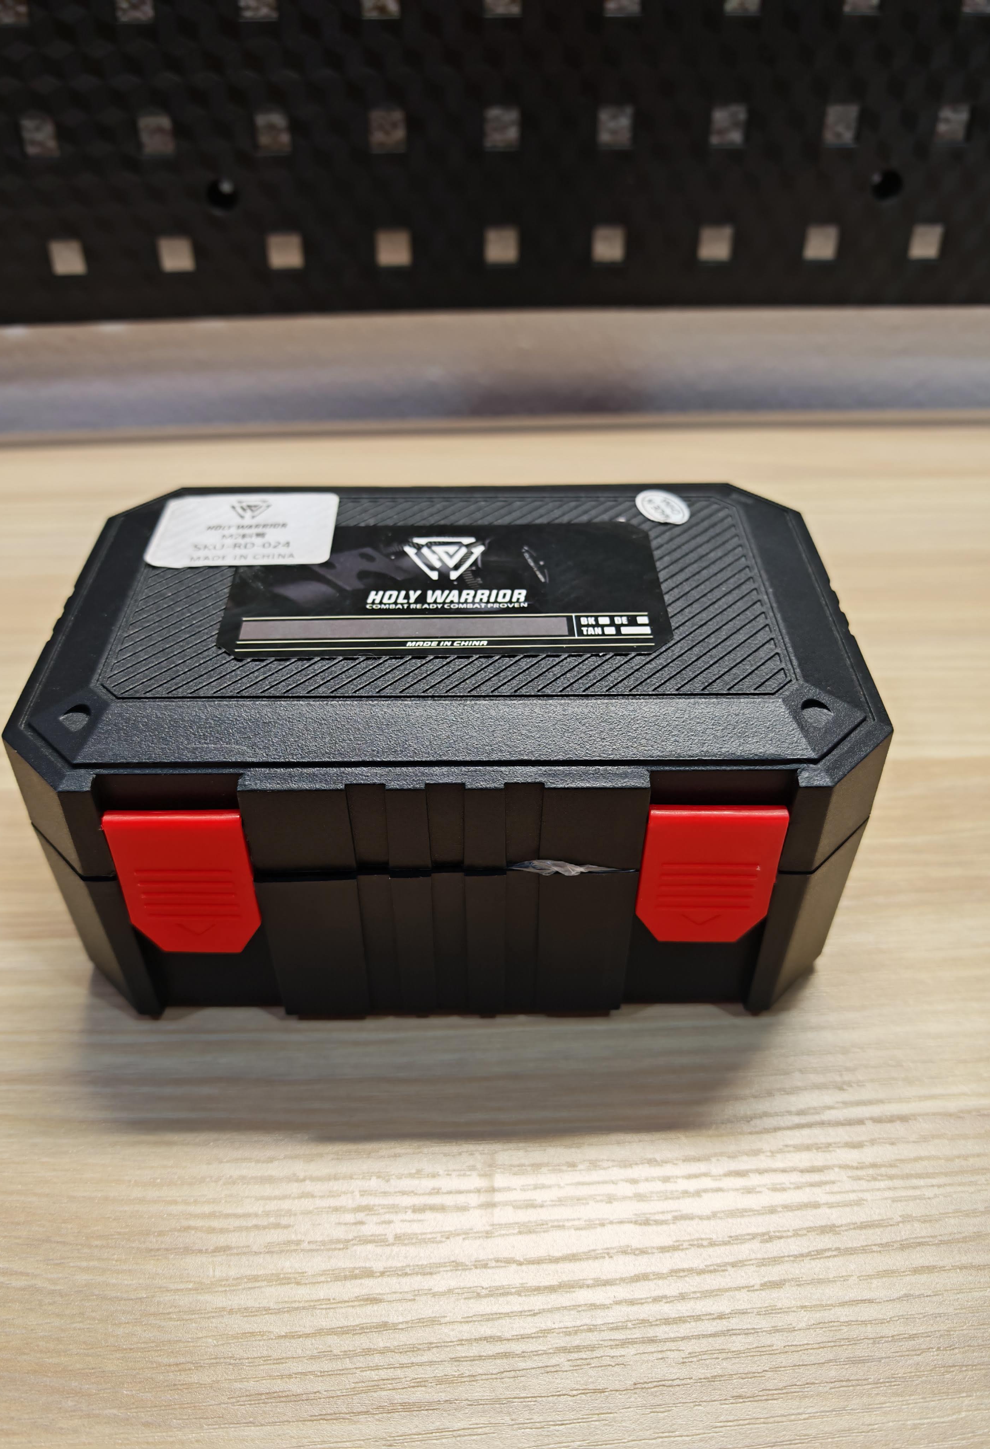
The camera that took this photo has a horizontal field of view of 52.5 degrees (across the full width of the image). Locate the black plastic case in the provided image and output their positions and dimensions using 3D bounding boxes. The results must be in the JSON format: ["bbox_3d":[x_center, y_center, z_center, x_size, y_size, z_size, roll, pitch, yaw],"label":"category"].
[{"bbox_3d":[-0.009,-0.001,0.237,0.169,0.079,0.107,0,43,0],"label":"black plastic case"}]

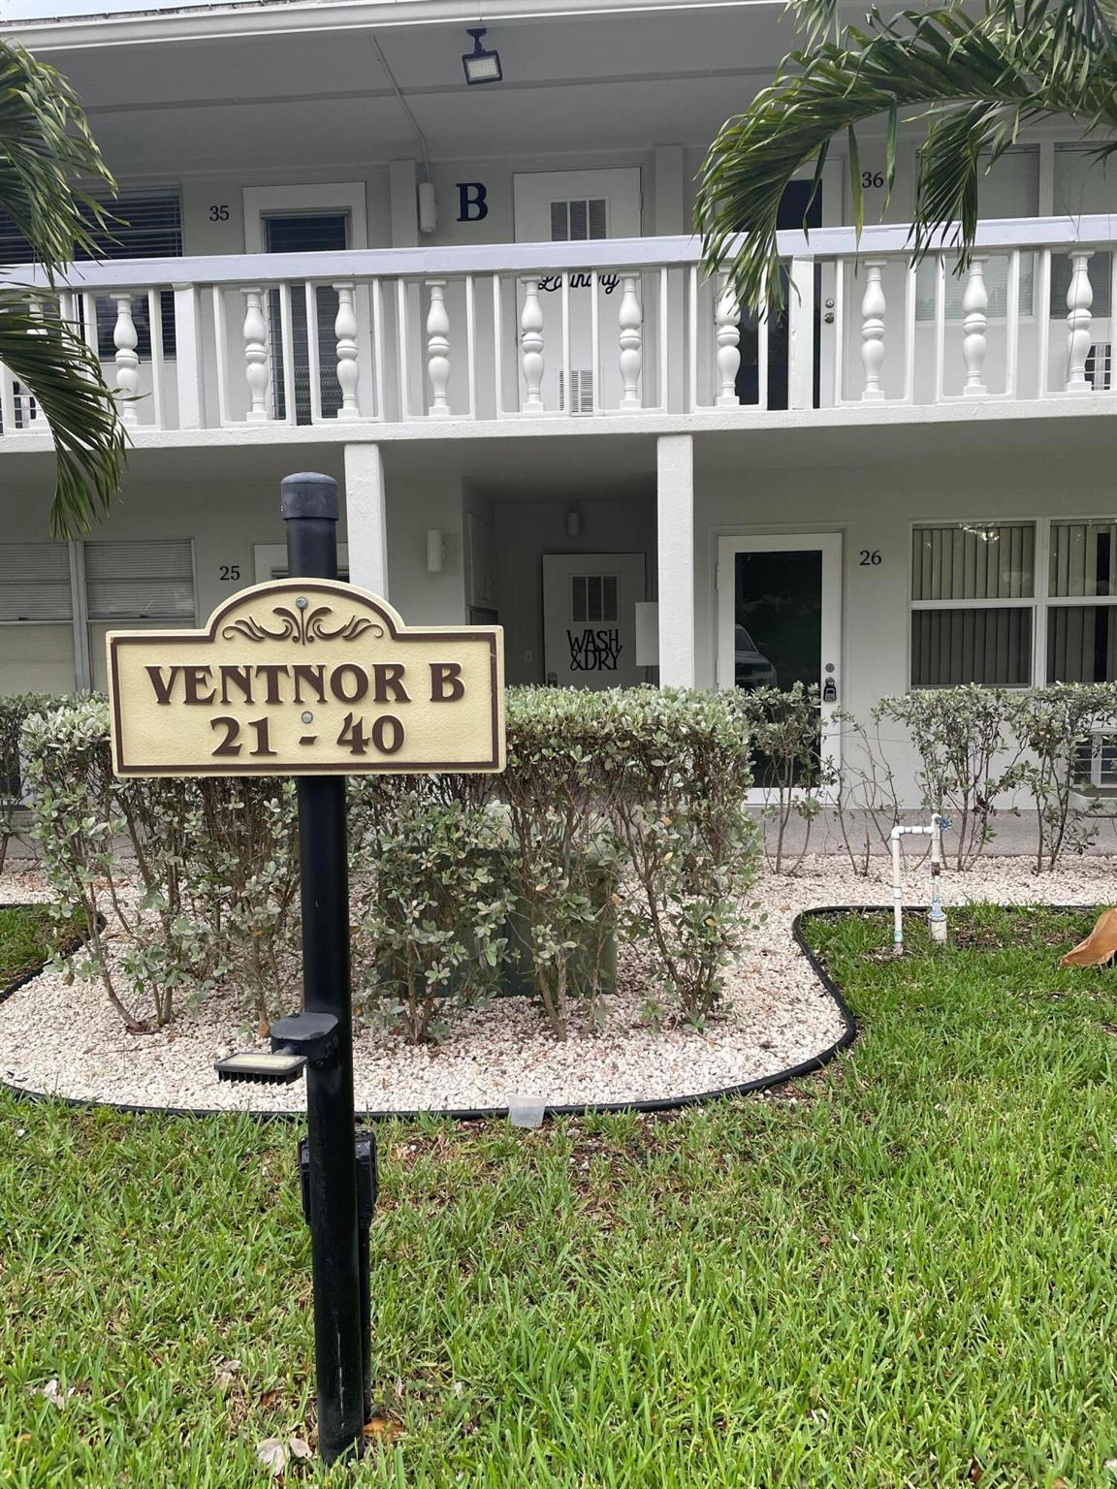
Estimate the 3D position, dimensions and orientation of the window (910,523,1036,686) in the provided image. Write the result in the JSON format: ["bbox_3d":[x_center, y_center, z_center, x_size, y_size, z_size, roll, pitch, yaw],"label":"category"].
[{"bbox_3d":[3.025,-1.019,8.210,0.901,1.224,0.090,0,6,5],"label":"window"}]

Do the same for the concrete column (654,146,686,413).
[{"bbox_3d":[0.814,-3.211,8.139,0.195,2.140,0.120,0,6,5],"label":"concrete column"}]

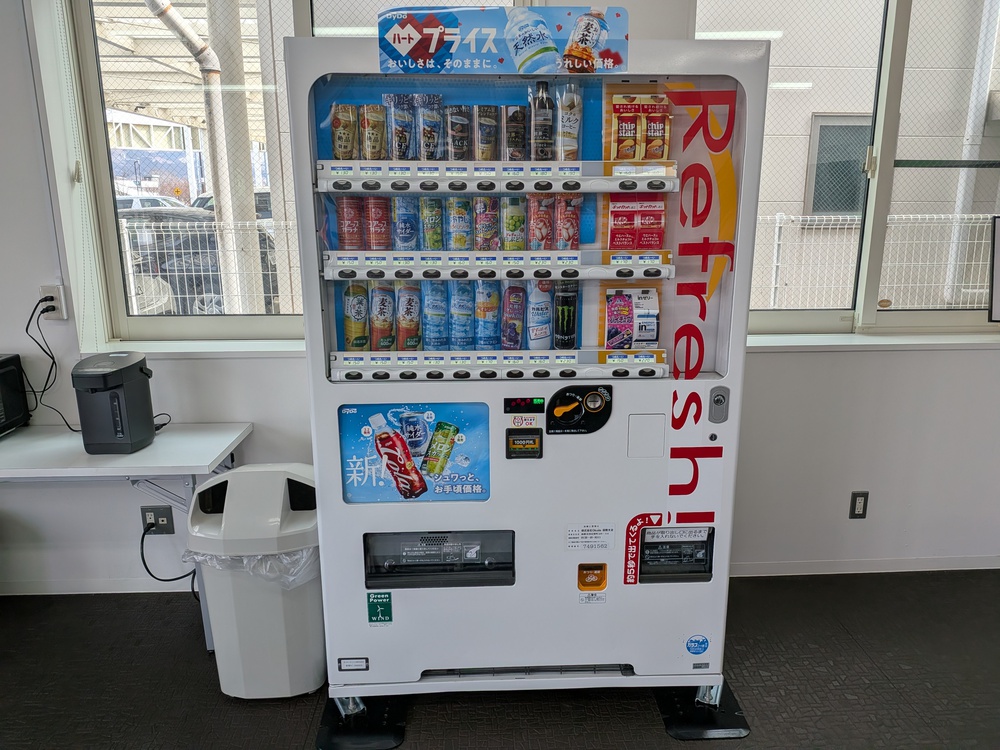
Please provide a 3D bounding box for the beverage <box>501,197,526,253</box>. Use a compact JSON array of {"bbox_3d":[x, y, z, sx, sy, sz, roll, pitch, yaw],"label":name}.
[{"bbox_3d":[0.036,-0.397,1.838,0.064,0.144,0.060,-1,13,-2],"label":"beverage"}]

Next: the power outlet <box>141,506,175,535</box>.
[{"bbox_3d":[-1.315,0.558,2.668,0.116,0.120,0.012,-1,13,-2],"label":"power outlet"}]

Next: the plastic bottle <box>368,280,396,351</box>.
[{"bbox_3d":[-0.318,-0.167,1.876,0.068,0.204,0.060,-1,13,-2],"label":"plastic bottle"}]

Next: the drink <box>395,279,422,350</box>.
[{"bbox_3d":[-0.248,-0.167,1.878,0.068,0.204,0.060,-1,13,-2],"label":"drink"}]

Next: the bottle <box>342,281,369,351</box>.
[{"bbox_3d":[-0.391,-0.166,1.873,0.067,0.204,0.060,-1,13,-2],"label":"bottle"}]

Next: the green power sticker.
[{"bbox_3d":[-0.341,0.664,1.970,0.069,0.098,0.003,-1,13,-2],"label":"green power sticker"}]

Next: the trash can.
[{"bbox_3d":[-0.718,0.618,2.155,0.413,0.711,0.302,-1,13,-2],"label":"trash can"}]

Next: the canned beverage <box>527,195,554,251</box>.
[{"bbox_3d":[0.104,-0.393,1.789,0.068,0.145,0.062,-1,13,-2],"label":"canned beverage"}]

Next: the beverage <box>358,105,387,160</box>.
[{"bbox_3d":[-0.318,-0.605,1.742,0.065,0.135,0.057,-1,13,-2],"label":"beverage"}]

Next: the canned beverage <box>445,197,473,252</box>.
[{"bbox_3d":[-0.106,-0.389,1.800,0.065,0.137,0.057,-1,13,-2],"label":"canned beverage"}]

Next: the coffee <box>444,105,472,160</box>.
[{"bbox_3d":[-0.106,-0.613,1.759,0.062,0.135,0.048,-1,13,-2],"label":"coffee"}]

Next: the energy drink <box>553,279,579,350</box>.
[{"bbox_3d":[0.179,-0.161,1.896,0.065,0.192,0.060,-1,13,-2],"label":"energy drink"}]

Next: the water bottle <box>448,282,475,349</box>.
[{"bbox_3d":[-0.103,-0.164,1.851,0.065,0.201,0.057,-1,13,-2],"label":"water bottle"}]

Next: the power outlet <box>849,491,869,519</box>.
[{"bbox_3d":[1.452,0.528,2.795,0.070,0.120,0.011,-1,13,-2],"label":"power outlet"}]

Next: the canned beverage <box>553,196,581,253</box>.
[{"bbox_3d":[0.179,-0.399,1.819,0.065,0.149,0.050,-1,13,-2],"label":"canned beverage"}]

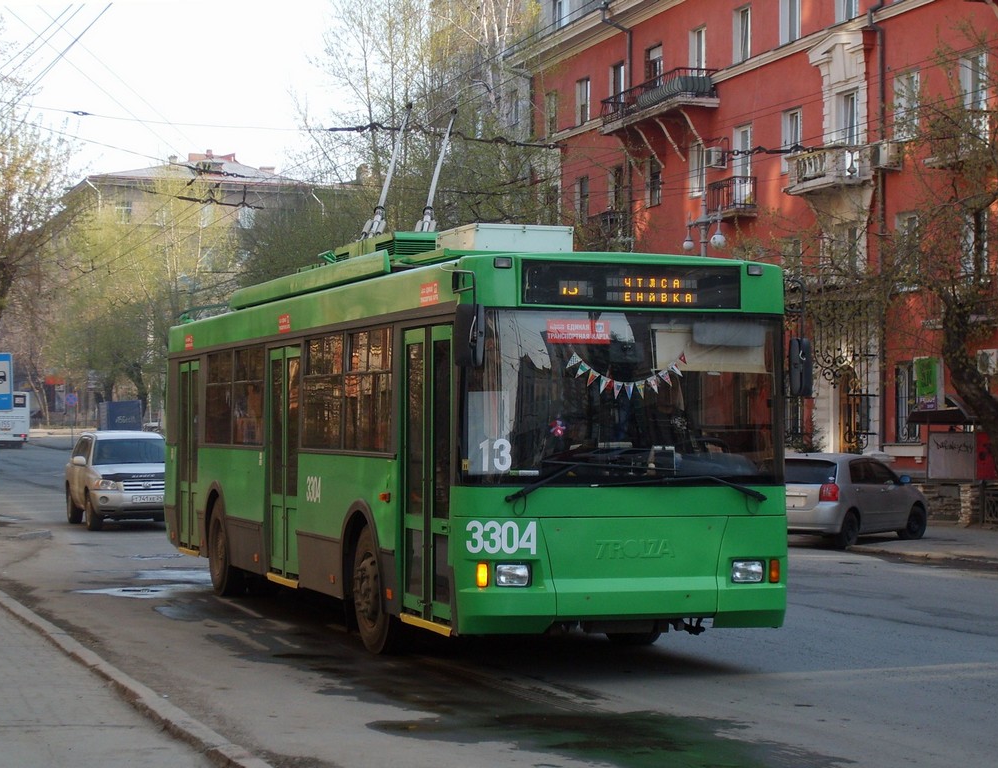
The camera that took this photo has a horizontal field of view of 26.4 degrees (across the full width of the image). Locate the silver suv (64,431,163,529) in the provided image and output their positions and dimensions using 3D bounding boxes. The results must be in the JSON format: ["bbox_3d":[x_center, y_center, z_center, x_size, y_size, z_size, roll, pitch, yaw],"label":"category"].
[{"bbox_3d":[-6.732,1.712,38.625,1.825,1.690,4.690,1,-1,-18],"label":"silver suv"}]

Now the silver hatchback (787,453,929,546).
[{"bbox_3d":[5.780,1.911,35.963,1.695,1.470,4.175,0,-1,35],"label":"silver hatchback"}]

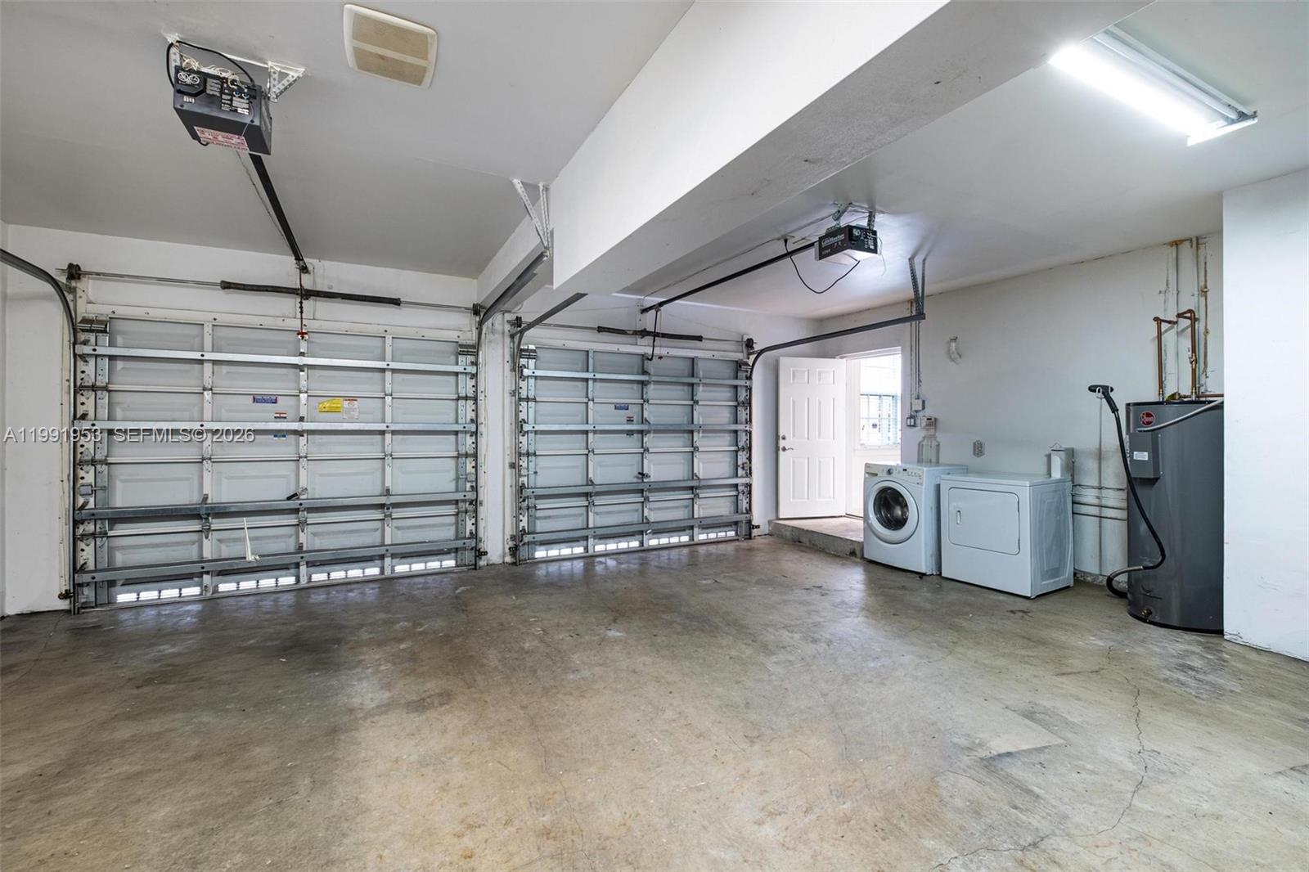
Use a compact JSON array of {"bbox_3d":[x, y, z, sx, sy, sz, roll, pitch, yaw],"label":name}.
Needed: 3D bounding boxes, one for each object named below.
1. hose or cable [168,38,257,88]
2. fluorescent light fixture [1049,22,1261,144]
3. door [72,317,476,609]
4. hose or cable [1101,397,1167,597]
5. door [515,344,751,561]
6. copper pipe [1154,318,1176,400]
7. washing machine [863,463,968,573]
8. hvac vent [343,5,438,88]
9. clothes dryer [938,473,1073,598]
[{"bbox_3d":[-1.659,-1.362,2.062,0.275,0.170,0.100,0,0,-28],"label":"hose or cable"},{"bbox_3d":[2.056,-1.433,2.243,1.250,0.085,0.250,0,0,-28],"label":"fluorescent light fixture"},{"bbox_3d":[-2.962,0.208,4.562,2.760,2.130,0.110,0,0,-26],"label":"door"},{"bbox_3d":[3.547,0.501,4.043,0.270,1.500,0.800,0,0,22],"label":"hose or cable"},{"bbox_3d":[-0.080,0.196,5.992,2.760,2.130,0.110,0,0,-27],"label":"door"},{"bbox_3d":[3.771,-0.554,3.998,0.550,0.610,0.120,0,0,-28],"label":"copper pipe"},{"bbox_3d":[2.587,0.778,5.413,0.700,0.970,0.680,0,0,-28],"label":"washing machine"},{"bbox_3d":[-0.997,-1.456,2.067,0.290,0.030,0.345,0,0,-28],"label":"hvac vent"},{"bbox_3d":[3.063,0.820,4.743,0.680,0.895,0.720,0,0,-28],"label":"clothes dryer"}]

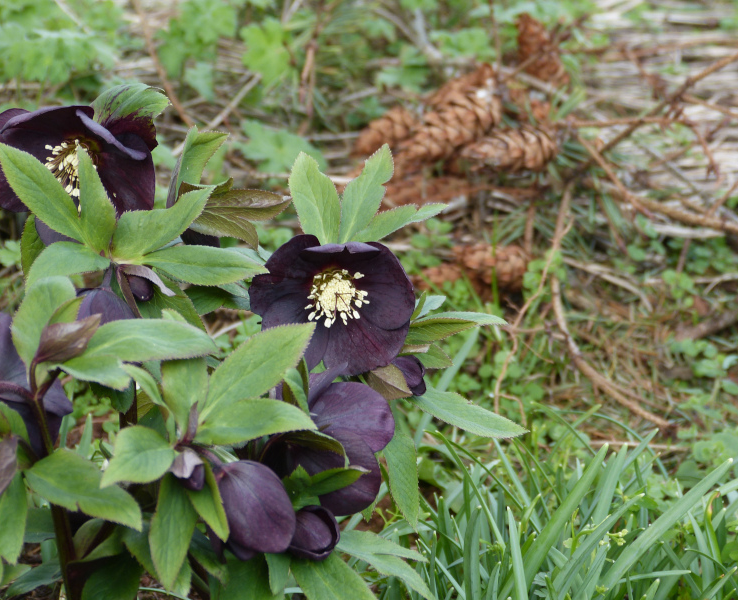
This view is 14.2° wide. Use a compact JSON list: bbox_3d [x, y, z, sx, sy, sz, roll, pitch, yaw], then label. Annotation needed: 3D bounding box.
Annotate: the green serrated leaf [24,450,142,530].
[{"bbox_3d":[-0.118,0.078,1.220,0.052,0.010,0.026,26,51,9],"label":"green serrated leaf"}]

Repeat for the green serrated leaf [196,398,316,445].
[{"bbox_3d":[-0.046,0.049,1.200,0.049,0.009,0.022,-9,48,9],"label":"green serrated leaf"}]

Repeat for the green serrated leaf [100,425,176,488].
[{"bbox_3d":[-0.101,0.068,1.290,0.042,0.010,0.023,-27,49,-36],"label":"green serrated leaf"}]

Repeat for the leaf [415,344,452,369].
[{"bbox_3d":[0.025,0.023,1.270,0.029,0.006,0.013,18,53,6],"label":"leaf"}]

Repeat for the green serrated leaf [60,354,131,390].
[{"bbox_3d":[-0.120,0.032,1.295,0.041,0.009,0.018,13,48,29],"label":"green serrated leaf"}]

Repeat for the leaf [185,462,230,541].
[{"bbox_3d":[-0.071,0.088,1.300,0.017,0.008,0.038,-8,53,-38],"label":"leaf"}]

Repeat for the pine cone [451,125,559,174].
[{"bbox_3d":[0.077,-0.085,1.680,0.061,0.027,0.027,-3,33,-7],"label":"pine cone"}]

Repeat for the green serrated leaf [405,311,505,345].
[{"bbox_3d":[0.039,0.012,1.350,0.048,0.009,0.017,-8,42,-6],"label":"green serrated leaf"}]

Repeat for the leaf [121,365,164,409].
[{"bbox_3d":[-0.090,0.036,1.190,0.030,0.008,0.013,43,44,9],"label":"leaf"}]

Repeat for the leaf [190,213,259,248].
[{"bbox_3d":[-0.064,-0.031,1.285,0.034,0.008,0.019,25,40,-9],"label":"leaf"}]

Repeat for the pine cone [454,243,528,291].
[{"bbox_3d":[0.068,-0.019,1.660,0.044,0.025,0.025,8,23,-22],"label":"pine cone"}]

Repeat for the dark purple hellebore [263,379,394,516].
[{"bbox_3d":[-0.017,0.061,1.250,0.055,0.054,0.033,22,-8,38],"label":"dark purple hellebore"}]

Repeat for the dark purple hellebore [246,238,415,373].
[{"bbox_3d":[-0.016,0.002,1.250,0.069,0.057,0.031,2,24,4],"label":"dark purple hellebore"}]

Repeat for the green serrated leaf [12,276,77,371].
[{"bbox_3d":[-0.143,0.010,1.310,0.024,0.045,0.016,12,-16,13],"label":"green serrated leaf"}]

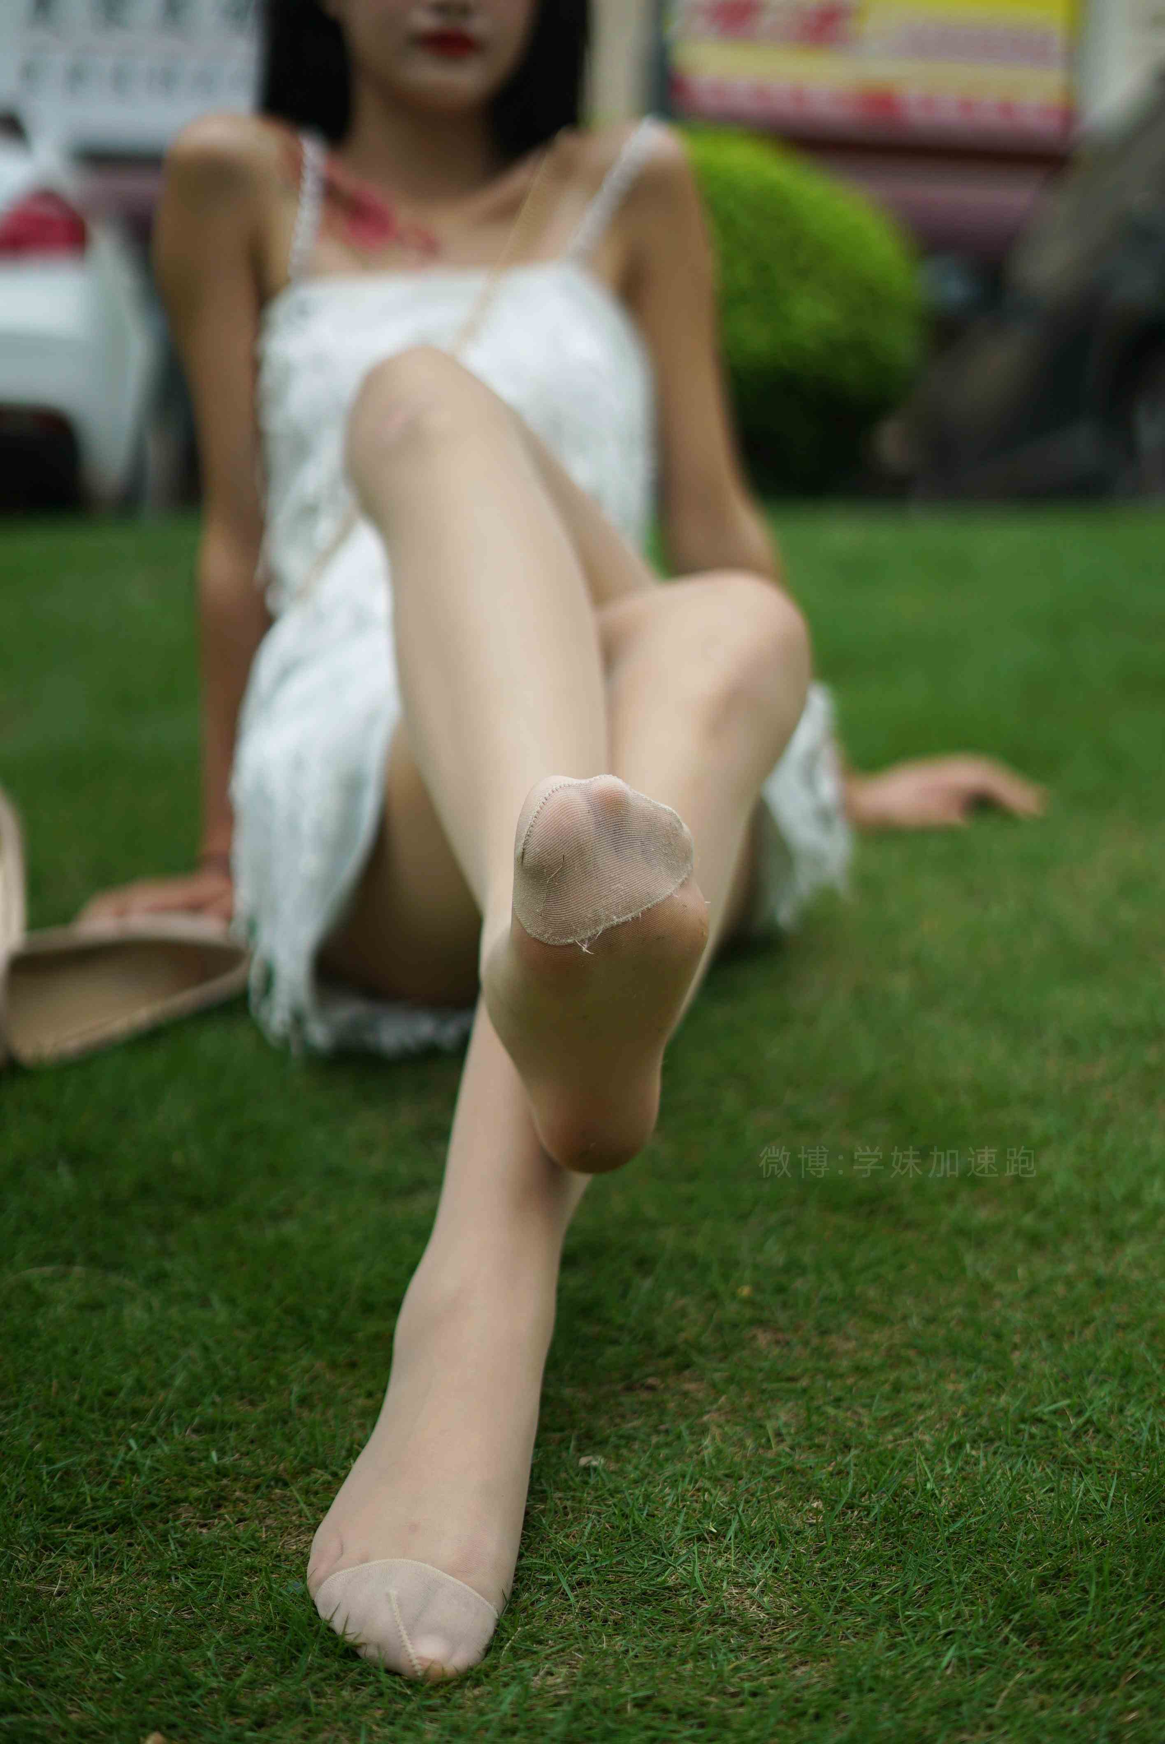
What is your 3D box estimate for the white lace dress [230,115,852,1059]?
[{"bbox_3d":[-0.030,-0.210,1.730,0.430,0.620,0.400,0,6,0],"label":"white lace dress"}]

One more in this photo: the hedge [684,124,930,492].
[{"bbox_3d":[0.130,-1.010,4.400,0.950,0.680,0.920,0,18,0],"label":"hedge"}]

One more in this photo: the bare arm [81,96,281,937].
[{"bbox_3d":[-0.303,-0.266,1.840,0.150,0.610,0.150,0,13,0],"label":"bare arm"}]

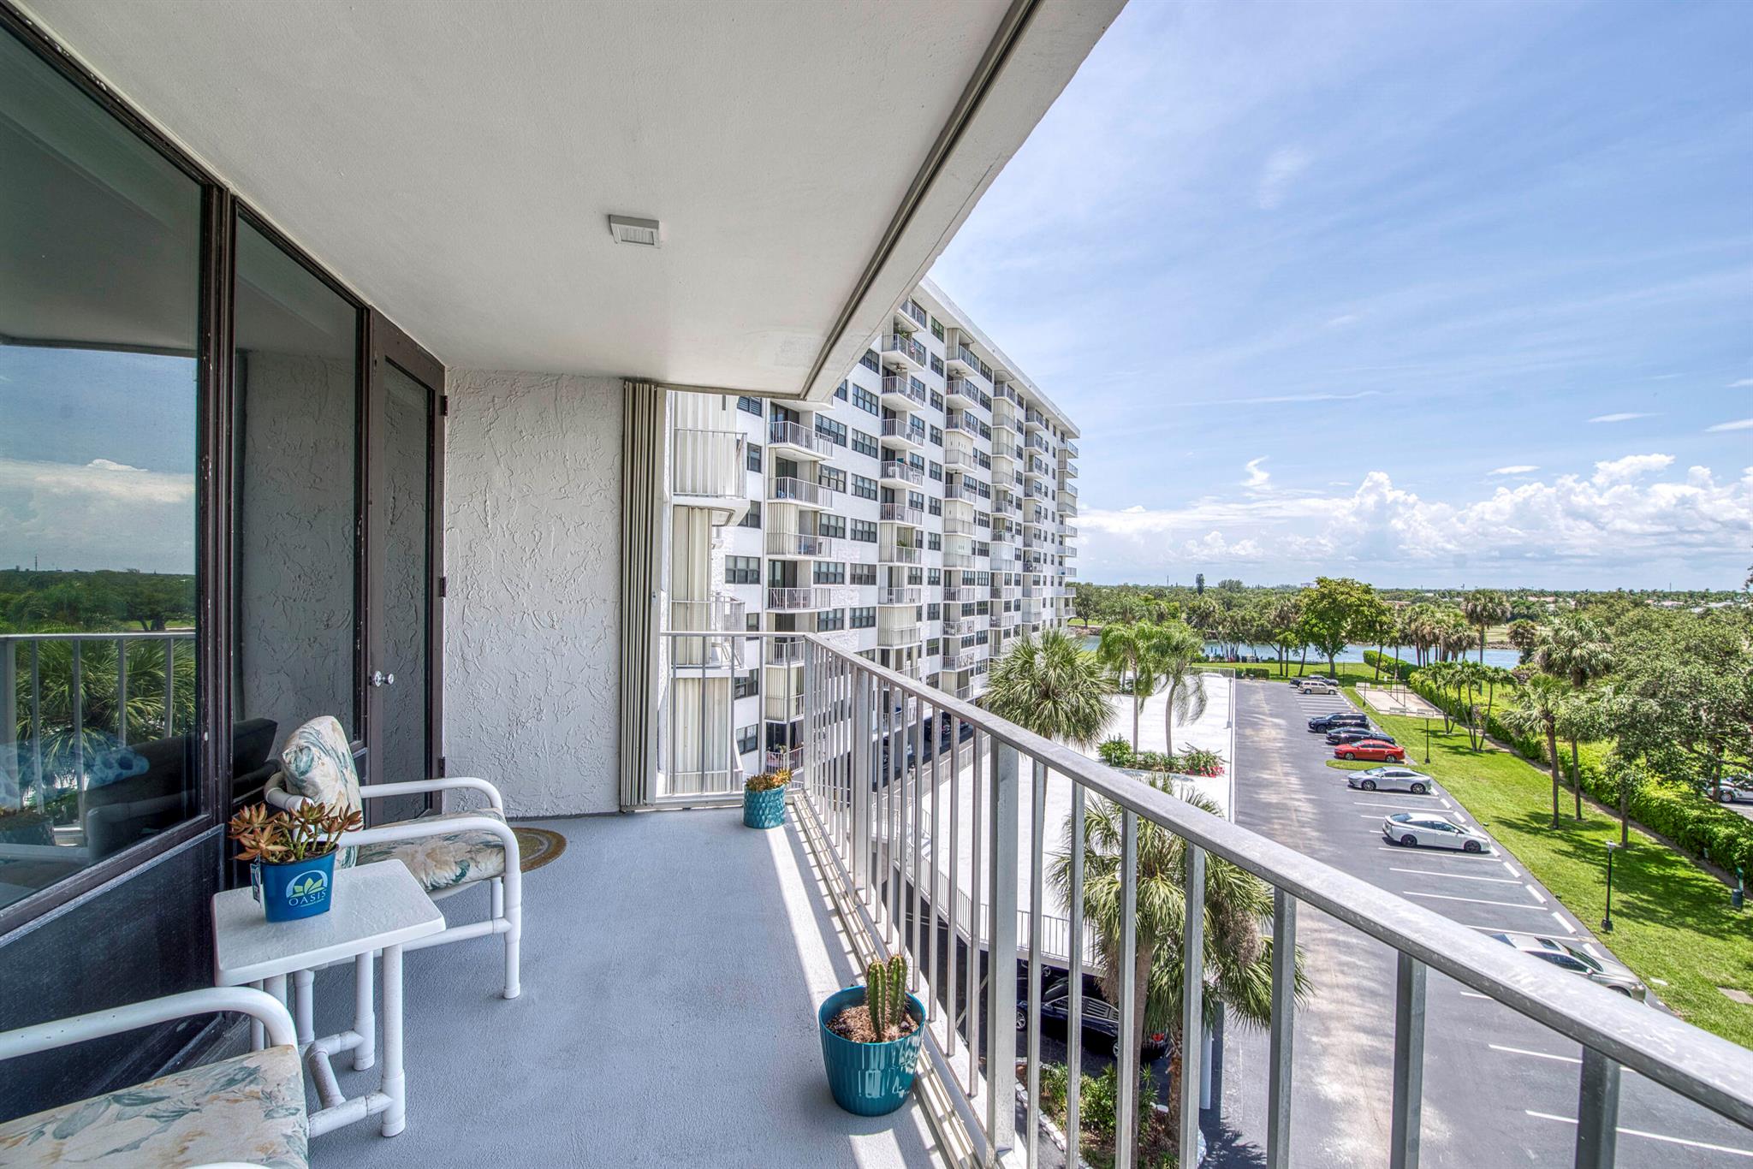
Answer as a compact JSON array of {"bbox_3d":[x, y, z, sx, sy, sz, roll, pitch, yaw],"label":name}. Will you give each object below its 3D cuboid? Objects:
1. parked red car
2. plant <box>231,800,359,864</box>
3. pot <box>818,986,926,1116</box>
[{"bbox_3d":[37.800,12.740,56.200,4.700,1.440,1.820,0,0,19],"label":"parked red car"},{"bbox_3d":[-1.448,0.618,1.826,0.260,0.145,0.210,0,0,-33],"label":"plant"},{"bbox_3d":[-0.010,1.257,1.968,0.280,0.207,0.280,0,0,0],"label":"pot"}]

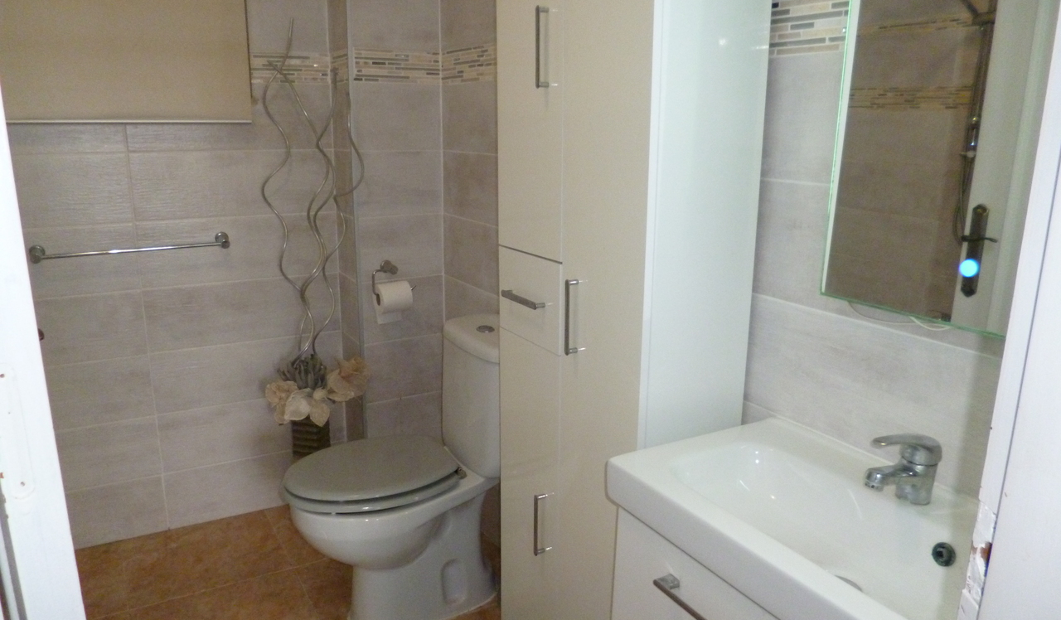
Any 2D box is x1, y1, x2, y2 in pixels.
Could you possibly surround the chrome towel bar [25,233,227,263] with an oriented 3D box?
[{"bbox_3d":[-1.147,-0.187,2.139,0.524,0.049,0.070,-7,15,-29],"label":"chrome towel bar"}]

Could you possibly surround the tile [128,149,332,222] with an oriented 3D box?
[{"bbox_3d":[-0.906,-0.390,2.279,0.595,0.202,0.018,-7,15,-29],"label":"tile"}]

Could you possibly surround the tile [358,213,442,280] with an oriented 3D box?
[{"bbox_3d":[-0.409,-0.198,2.366,0.277,0.200,0.010,-7,15,-30],"label":"tile"}]

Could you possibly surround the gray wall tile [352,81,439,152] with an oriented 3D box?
[{"bbox_3d":[-0.409,-0.593,2.277,0.284,0.204,0.018,-7,15,-29],"label":"gray wall tile"}]

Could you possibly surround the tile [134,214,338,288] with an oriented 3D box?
[{"bbox_3d":[-0.908,-0.193,2.326,0.595,0.202,0.018,-7,15,-29],"label":"tile"}]

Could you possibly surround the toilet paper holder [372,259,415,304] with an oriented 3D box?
[{"bbox_3d":[-0.436,-0.098,2.328,0.139,0.108,0.080,-7,15,-29],"label":"toilet paper holder"}]

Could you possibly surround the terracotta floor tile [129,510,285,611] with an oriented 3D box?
[{"bbox_3d":[-0.992,0.748,2.250,0.435,0.010,0.402,-7,15,-30],"label":"terracotta floor tile"}]

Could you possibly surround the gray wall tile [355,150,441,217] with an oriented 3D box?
[{"bbox_3d":[-0.407,-0.395,2.320,0.277,0.200,0.010,-7,15,-30],"label":"gray wall tile"}]

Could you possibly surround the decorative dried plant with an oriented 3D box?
[{"bbox_3d":[-0.649,-0.238,2.221,0.270,1.175,0.210,-7,15,-30],"label":"decorative dried plant"}]

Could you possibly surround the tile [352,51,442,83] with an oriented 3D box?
[{"bbox_3d":[-0.404,-0.737,2.240,0.277,0.091,0.010,-7,15,-30],"label":"tile"}]

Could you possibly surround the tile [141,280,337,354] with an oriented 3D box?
[{"bbox_3d":[-0.905,0.004,2.369,0.597,0.199,0.010,-7,15,-30],"label":"tile"}]

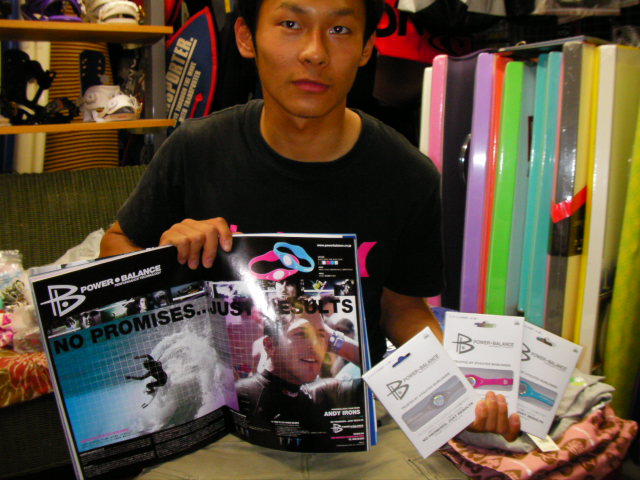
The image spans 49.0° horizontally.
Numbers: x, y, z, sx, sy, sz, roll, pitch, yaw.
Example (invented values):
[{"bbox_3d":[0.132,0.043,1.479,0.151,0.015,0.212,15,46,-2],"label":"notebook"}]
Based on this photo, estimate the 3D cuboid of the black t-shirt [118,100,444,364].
[{"bbox_3d":[-0.057,0.045,1.070,0.480,0.530,0.290,-1,9,-8],"label":"black t-shirt"}]

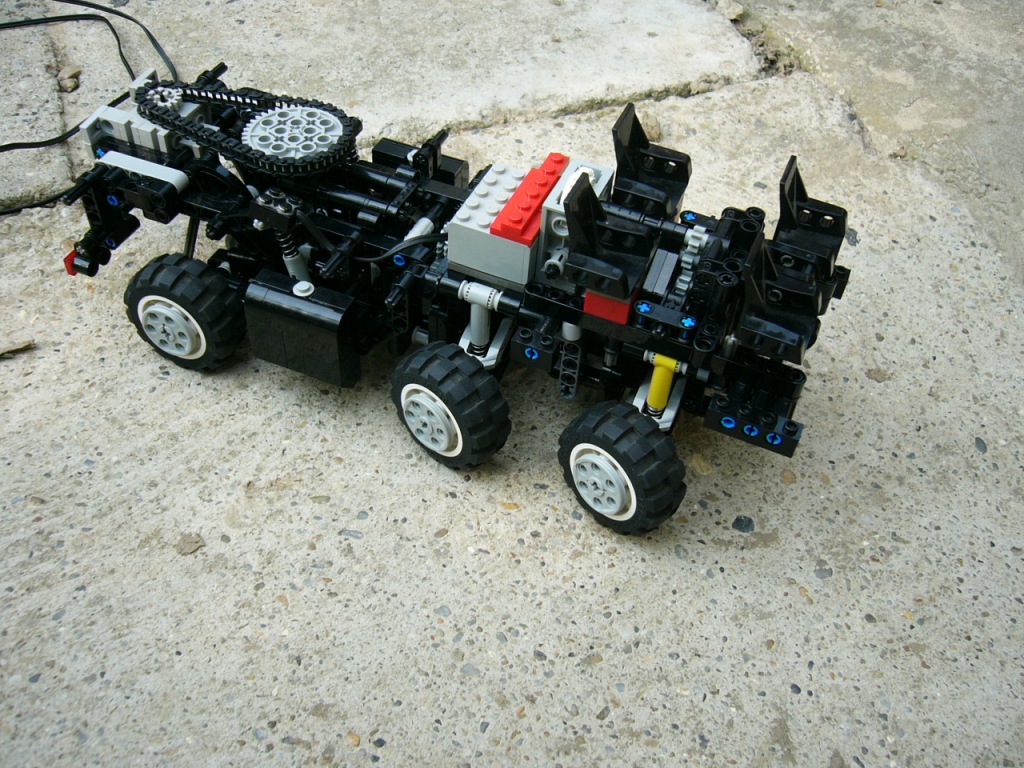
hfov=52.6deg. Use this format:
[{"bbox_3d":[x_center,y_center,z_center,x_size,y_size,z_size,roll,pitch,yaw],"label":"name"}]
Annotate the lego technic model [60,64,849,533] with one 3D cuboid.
[{"bbox_3d":[-0.027,-0.058,0.408,0.306,0.112,0.139,19,49,13],"label":"lego technic model"}]

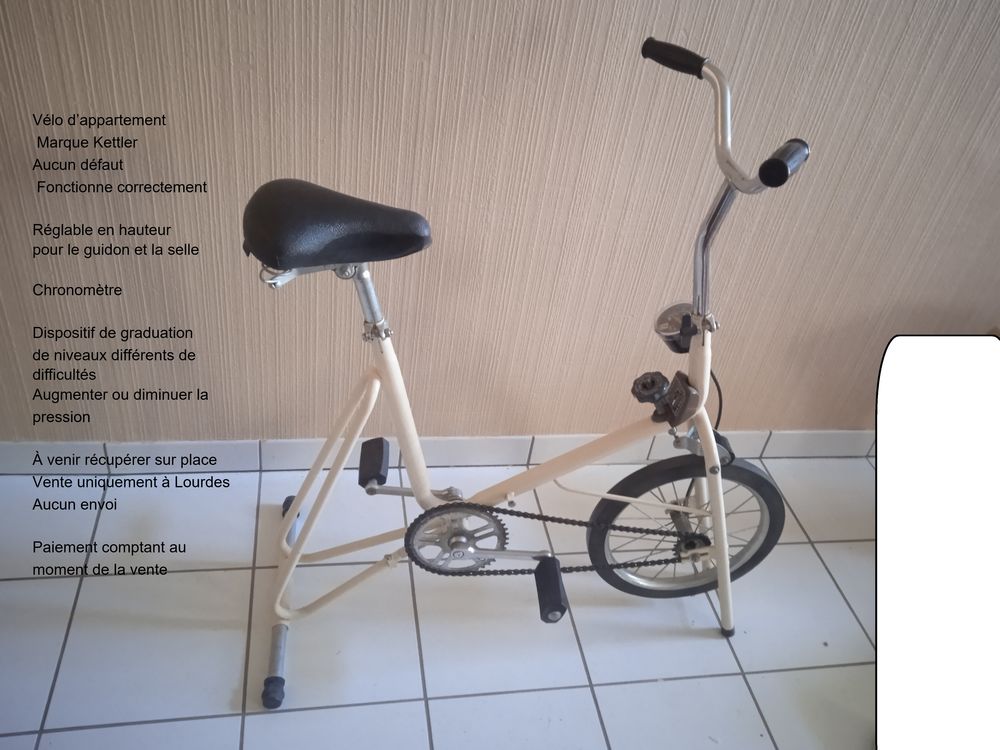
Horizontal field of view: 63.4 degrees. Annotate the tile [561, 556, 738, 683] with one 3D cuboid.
[{"bbox_3d":[0.290,0.478,1.632,0.300,0.010,0.300,0,38,-13],"label":"tile"}]

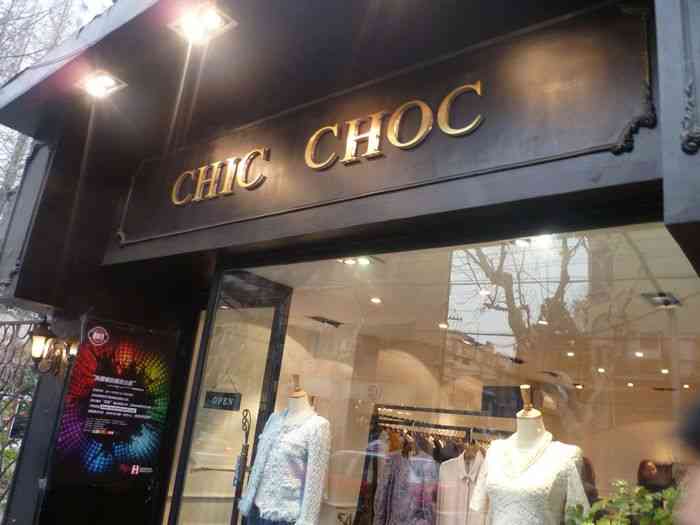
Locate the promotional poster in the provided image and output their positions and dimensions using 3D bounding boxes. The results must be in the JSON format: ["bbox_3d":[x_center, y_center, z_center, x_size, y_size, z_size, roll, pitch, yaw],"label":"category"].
[{"bbox_3d":[-1.434,0.870,3.507,0.587,0.949,0.020,17,-19,-36],"label":"promotional poster"}]

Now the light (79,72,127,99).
[{"bbox_3d":[-1.276,-0.910,2.889,0.258,0.040,0.152,-5,-20,40],"label":"light"}]

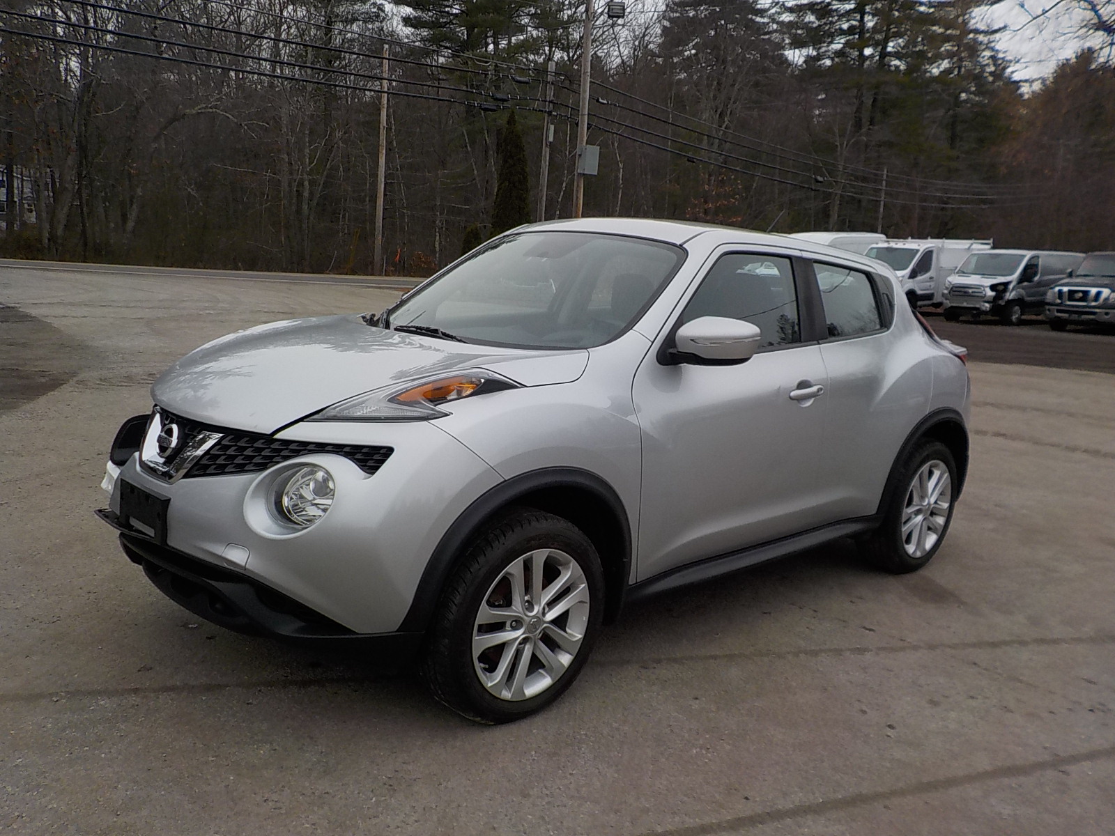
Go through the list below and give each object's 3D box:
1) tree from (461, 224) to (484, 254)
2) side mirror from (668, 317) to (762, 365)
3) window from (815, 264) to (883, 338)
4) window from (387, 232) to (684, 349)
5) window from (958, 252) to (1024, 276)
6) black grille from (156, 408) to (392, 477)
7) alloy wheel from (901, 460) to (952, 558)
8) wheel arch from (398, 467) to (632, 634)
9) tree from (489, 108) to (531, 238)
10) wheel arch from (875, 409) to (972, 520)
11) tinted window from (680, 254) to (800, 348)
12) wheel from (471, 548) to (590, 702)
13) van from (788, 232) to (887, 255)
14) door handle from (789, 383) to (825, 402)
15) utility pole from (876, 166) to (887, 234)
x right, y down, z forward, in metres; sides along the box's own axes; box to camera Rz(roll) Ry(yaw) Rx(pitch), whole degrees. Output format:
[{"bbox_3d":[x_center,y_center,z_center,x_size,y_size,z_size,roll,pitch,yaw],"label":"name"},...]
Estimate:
[{"bbox_3d":[-3.387,-6.878,39.447,1.100,2.090,1.100,4,10,0],"label":"tree"},{"bbox_3d":[0.524,-0.254,3.186,0.190,0.165,0.250,-6,14,-43],"label":"side mirror"},{"bbox_3d":[1.265,-0.516,4.212,0.050,0.340,0.470,-16,-6,42],"label":"window"},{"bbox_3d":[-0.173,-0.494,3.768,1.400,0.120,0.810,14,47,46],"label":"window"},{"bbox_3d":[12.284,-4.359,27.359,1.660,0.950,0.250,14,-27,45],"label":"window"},{"bbox_3d":[-1.062,0.069,3.030,0.400,0.220,1.300,-6,14,-43],"label":"black grille"},{"bbox_3d":[1.728,0.428,4.702,0.465,0.465,0.170,-6,14,-43],"label":"alloy wheel"},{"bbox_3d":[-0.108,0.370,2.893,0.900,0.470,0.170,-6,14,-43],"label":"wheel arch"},{"bbox_3d":[-1.887,-9.447,41.007,1.950,7.070,1.950,3,10,0],"label":"tree"},{"bbox_3d":[1.725,0.188,4.560,0.950,0.500,0.140,-6,14,-43],"label":"wheel arch"},{"bbox_3d":[0.685,-0.437,3.652,0.850,0.390,0.060,-6,-7,-43],"label":"tinted window"},{"bbox_3d":[-0.122,0.618,2.986,0.465,0.465,0.170,-6,14,-43],"label":"wheel"},{"bbox_3d":[10.177,-5.853,37.267,5.980,2.540,2.060,-5,13,-41],"label":"van"},{"bbox_3d":[0.963,-0.099,3.728,0.215,0.050,0.055,-10,16,-42],"label":"door handle"},{"bbox_3d":[21.443,-12.682,64.533,0.280,7.900,0.280,4,10,0],"label":"utility pole"}]

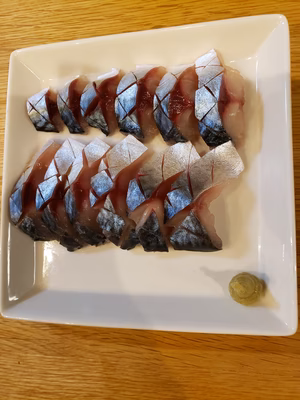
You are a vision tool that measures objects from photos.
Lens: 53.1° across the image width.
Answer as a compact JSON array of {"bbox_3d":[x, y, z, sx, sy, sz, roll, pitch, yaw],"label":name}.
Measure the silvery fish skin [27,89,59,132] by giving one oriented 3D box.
[{"bbox_3d":[-0.096,-0.080,0.268,0.023,0.014,0.035,-6,85,11],"label":"silvery fish skin"}]

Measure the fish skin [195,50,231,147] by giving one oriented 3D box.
[{"bbox_3d":[0.049,-0.079,0.236,0.021,0.020,0.071,-6,85,11],"label":"fish skin"}]

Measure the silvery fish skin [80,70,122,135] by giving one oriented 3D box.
[{"bbox_3d":[-0.042,-0.083,0.256,0.031,0.017,0.049,-6,85,11],"label":"silvery fish skin"}]

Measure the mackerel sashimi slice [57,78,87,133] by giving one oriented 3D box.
[{"bbox_3d":[-0.069,-0.083,0.262,0.019,0.016,0.044,-7,85,11],"label":"mackerel sashimi slice"}]

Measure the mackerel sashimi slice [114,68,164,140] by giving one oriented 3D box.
[{"bbox_3d":[-0.009,-0.079,0.248,0.036,0.019,0.054,-6,85,11],"label":"mackerel sashimi slice"}]

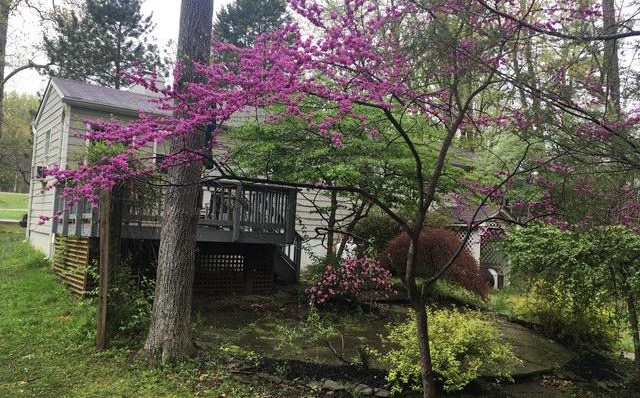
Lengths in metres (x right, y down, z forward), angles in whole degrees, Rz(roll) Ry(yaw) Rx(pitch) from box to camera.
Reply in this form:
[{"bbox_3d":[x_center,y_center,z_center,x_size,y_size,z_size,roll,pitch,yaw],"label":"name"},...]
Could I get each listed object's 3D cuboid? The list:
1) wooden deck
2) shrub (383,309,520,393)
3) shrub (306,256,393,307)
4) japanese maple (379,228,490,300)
[{"bbox_3d":[-3.186,0.239,11.742,4.110,1.250,3.546,5,-4,-38],"label":"wooden deck"},{"bbox_3d":[1.312,1.492,5.350,1.349,0.746,1.147,2,-3,14],"label":"shrub"},{"bbox_3d":[0.583,1.631,10.600,1.666,0.997,1.416,3,-3,4],"label":"shrub"},{"bbox_3d":[2.651,1.433,12.200,2.408,1.519,2.047,3,-3,13],"label":"japanese maple"}]

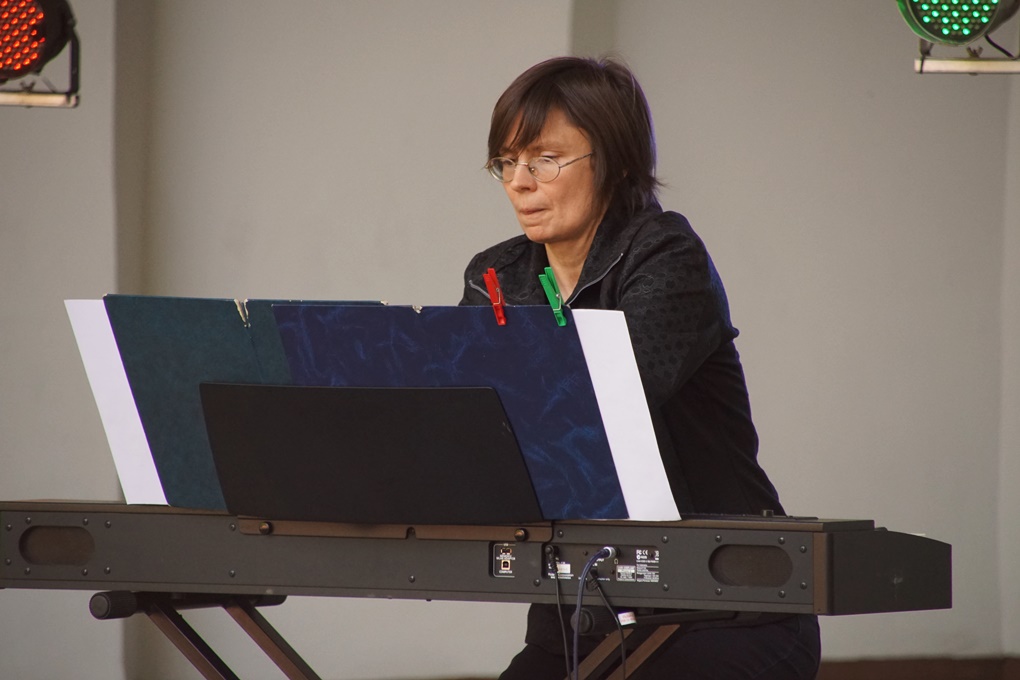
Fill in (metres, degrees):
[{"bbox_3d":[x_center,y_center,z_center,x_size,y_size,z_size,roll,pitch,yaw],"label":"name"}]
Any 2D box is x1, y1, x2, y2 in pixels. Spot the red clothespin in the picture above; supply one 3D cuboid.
[{"bbox_3d":[-0.017,-0.055,10.846,0.011,0.076,0.023,1,27,35],"label":"red clothespin"}]

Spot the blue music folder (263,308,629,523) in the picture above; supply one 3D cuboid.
[{"bbox_3d":[-0.077,0.093,10.978,0.473,0.303,0.015,1,27,35],"label":"blue music folder"}]

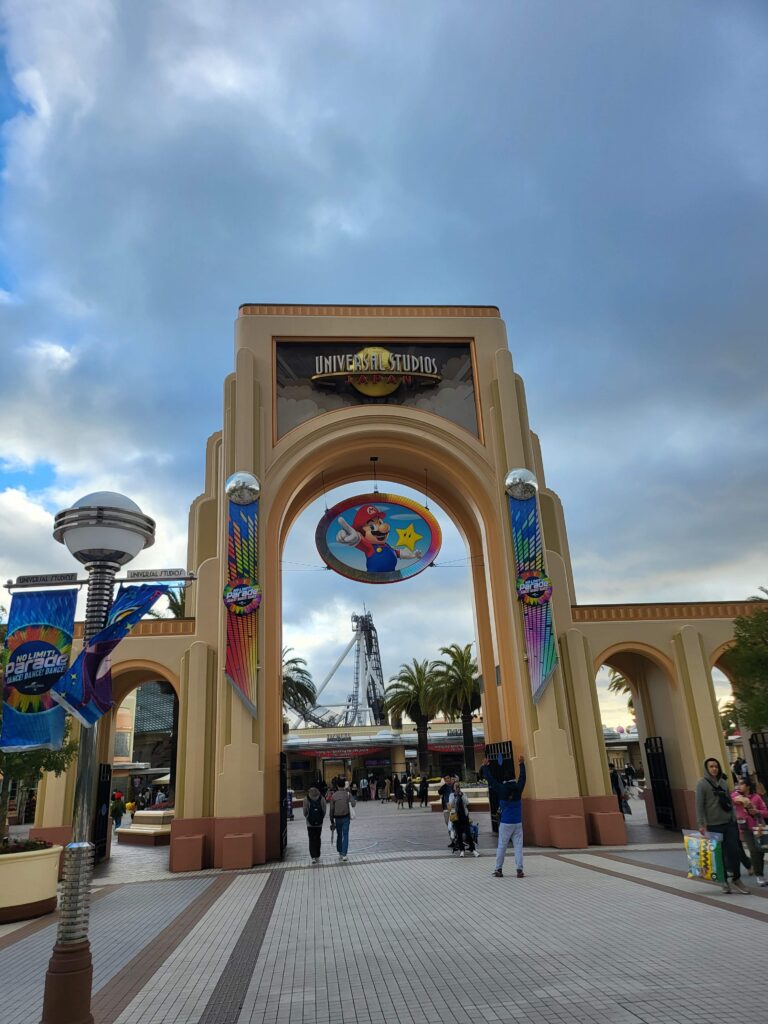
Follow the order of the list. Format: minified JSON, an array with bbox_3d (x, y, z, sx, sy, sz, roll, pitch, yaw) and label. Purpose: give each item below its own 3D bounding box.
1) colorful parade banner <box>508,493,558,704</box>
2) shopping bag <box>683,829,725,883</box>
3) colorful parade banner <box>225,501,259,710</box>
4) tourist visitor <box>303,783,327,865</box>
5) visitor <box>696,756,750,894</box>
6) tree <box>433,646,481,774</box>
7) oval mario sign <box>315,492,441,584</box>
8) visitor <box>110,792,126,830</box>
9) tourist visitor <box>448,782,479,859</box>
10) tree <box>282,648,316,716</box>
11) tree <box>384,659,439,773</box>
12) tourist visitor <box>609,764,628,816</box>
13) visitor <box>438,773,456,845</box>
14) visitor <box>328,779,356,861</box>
[{"bbox_3d":[4.051,2.176,18.994,0.970,5.750,0.200,-1,-21,-5],"label":"colorful parade banner"},{"bbox_3d":[4.402,4.736,9.746,0.150,0.620,0.540,16,-28,-42],"label":"shopping bag"},{"bbox_3d":[-3.634,2.333,18.269,0.950,5.750,0.200,-1,-21,-5],"label":"colorful parade banner"},{"bbox_3d":[-1.581,7.174,16.297,0.540,1.610,0.440,-1,-21,-5],"label":"tourist visitor"},{"bbox_3d":[4.736,4.353,10.023,0.570,1.730,0.420,-8,-21,12],"label":"visitor"},{"bbox_3d":[4.785,11.930,42.157,4.400,8.300,4.400,-1,-21,-6],"label":"tree"},{"bbox_3d":[-0.135,0.759,20.561,3.660,2.760,0.280,-1,-21,-5],"label":"oval mario sign"},{"bbox_3d":[-12.328,13.991,33.079,0.520,1.680,0.380,-1,-21,-6],"label":"visitor"},{"bbox_3d":[1.804,6.928,16.039,0.620,1.550,0.480,0,-21,-8],"label":"tourist visitor"},{"bbox_3d":[-6.652,13.337,45.844,4.800,9.300,4.800,-1,-21,-6],"label":"tree"},{"bbox_3d":[2.306,14.282,48.964,4.500,8.200,4.500,-1,-21,-5],"label":"tree"},{"bbox_3d":[7.214,8.669,21.802,0.580,1.740,0.420,-6,-21,8],"label":"tourist visitor"},{"bbox_3d":[1.596,7.658,18.239,0.500,1.700,0.350,-4,-21,3],"label":"visitor"},{"bbox_3d":[-0.990,7.177,16.631,0.560,1.740,0.380,-1,-21,-6],"label":"visitor"}]

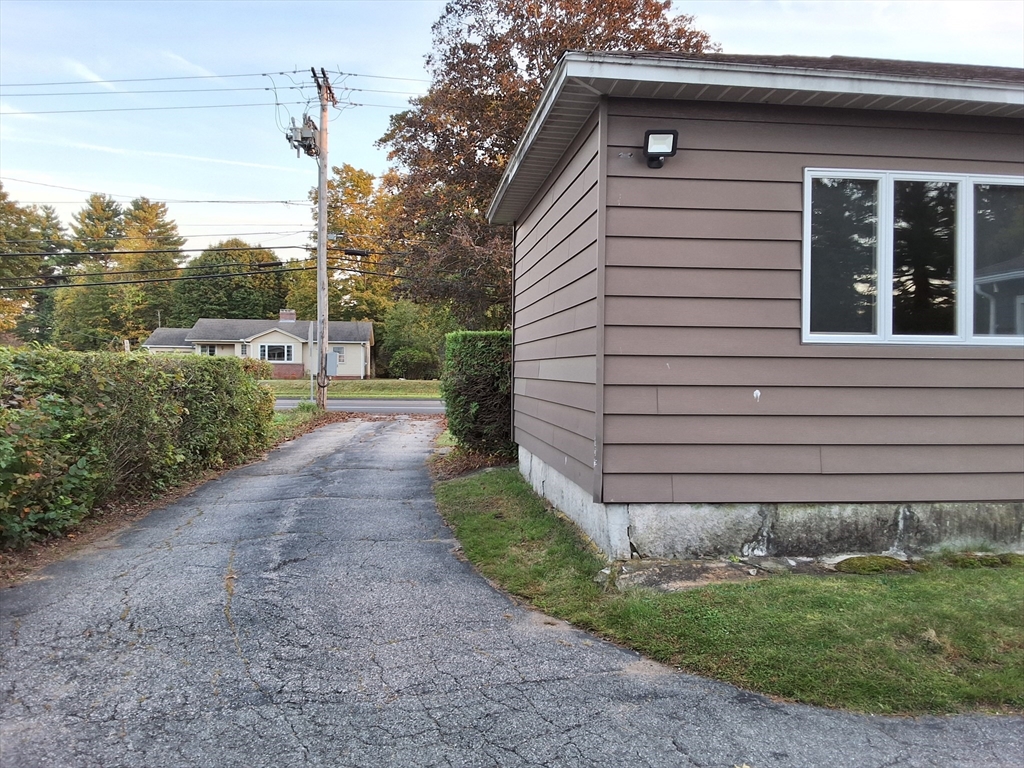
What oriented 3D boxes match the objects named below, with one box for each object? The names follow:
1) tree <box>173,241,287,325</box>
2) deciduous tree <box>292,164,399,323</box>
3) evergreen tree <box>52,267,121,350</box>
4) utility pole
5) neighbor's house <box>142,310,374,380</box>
[{"bbox_3d":[-24.500,-6.800,72.000,10.600,11.600,10.000,1,1,0],"label":"tree"},{"bbox_3d":[-14.300,-9.900,71.000,9.600,18.000,9.400,1,1,0],"label":"deciduous tree"},{"bbox_3d":[-33.400,-5.000,65.000,5.500,8.400,5.500,1,1,0],"label":"evergreen tree"},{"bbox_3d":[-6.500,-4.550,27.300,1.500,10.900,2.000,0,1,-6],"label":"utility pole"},{"bbox_3d":[-17.900,-2.940,60.800,15.600,5.000,9.300,0,1,-6],"label":"neighbor's house"}]

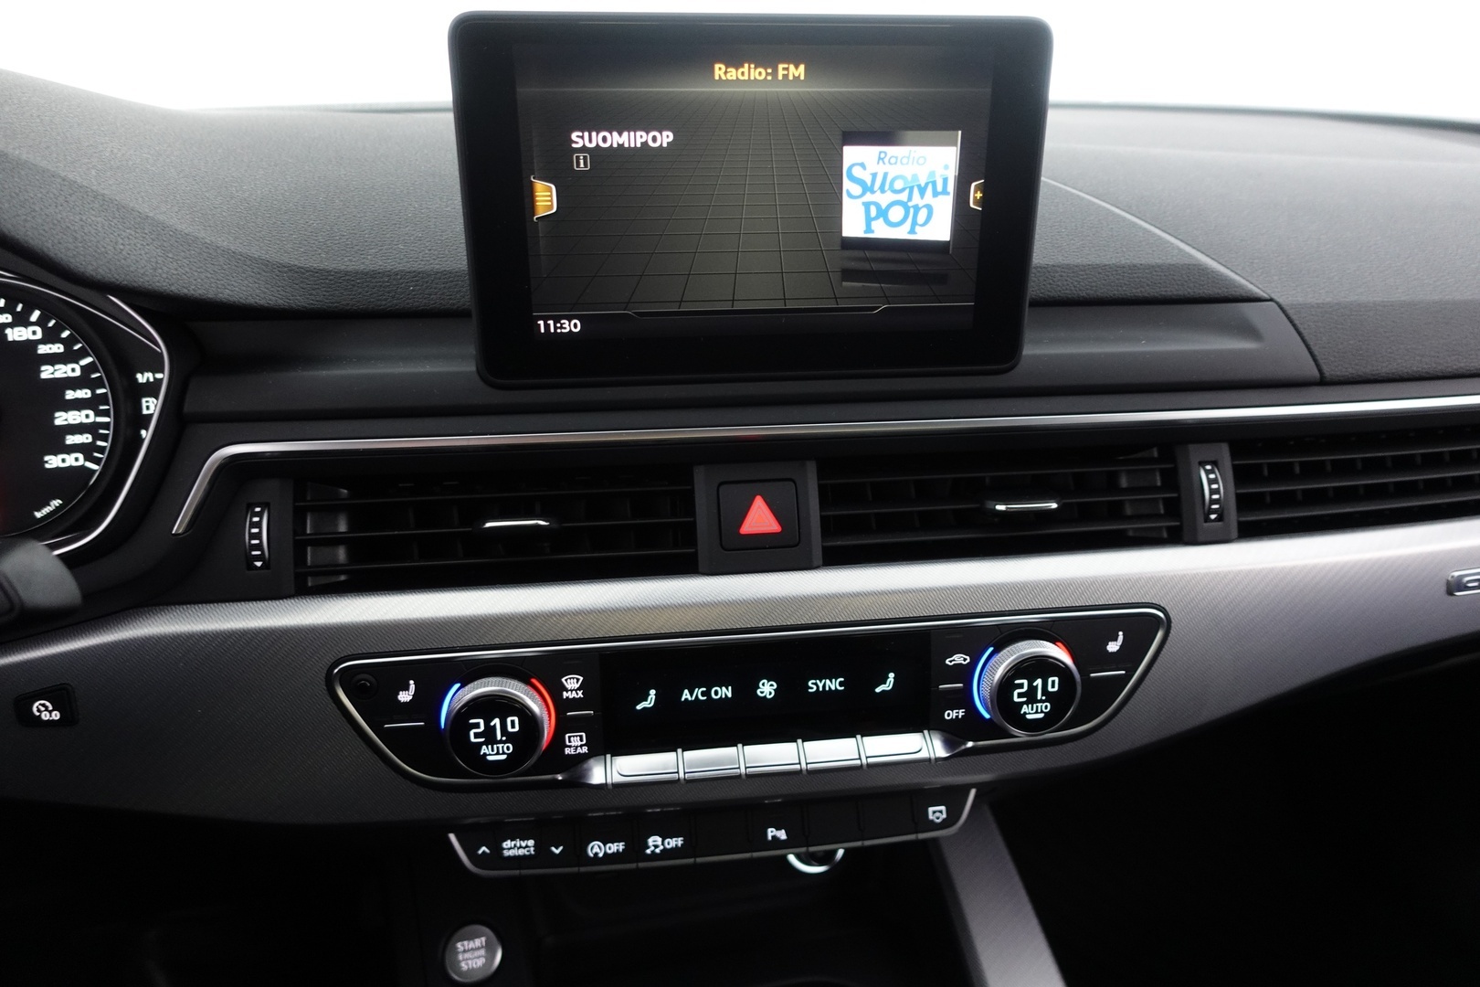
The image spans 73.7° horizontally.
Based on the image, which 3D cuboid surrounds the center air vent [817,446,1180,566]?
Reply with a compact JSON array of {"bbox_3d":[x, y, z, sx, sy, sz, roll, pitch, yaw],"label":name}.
[{"bbox_3d":[0.097,0.005,0.380,0.137,0.040,0.030,-3,-7,-4],"label":"center air vent"}]

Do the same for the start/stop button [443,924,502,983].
[{"bbox_3d":[-0.119,0.205,0.439,0.027,0.008,0.027,-4,66,-17],"label":"start/stop button"}]

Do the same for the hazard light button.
[{"bbox_3d":[0.007,0.008,0.364,0.029,0.025,0.008,-2,-7,-7],"label":"hazard light button"}]

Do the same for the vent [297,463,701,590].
[{"bbox_3d":[-0.086,0.013,0.359,0.139,0.041,0.030,-2,-6,-10],"label":"vent"}]

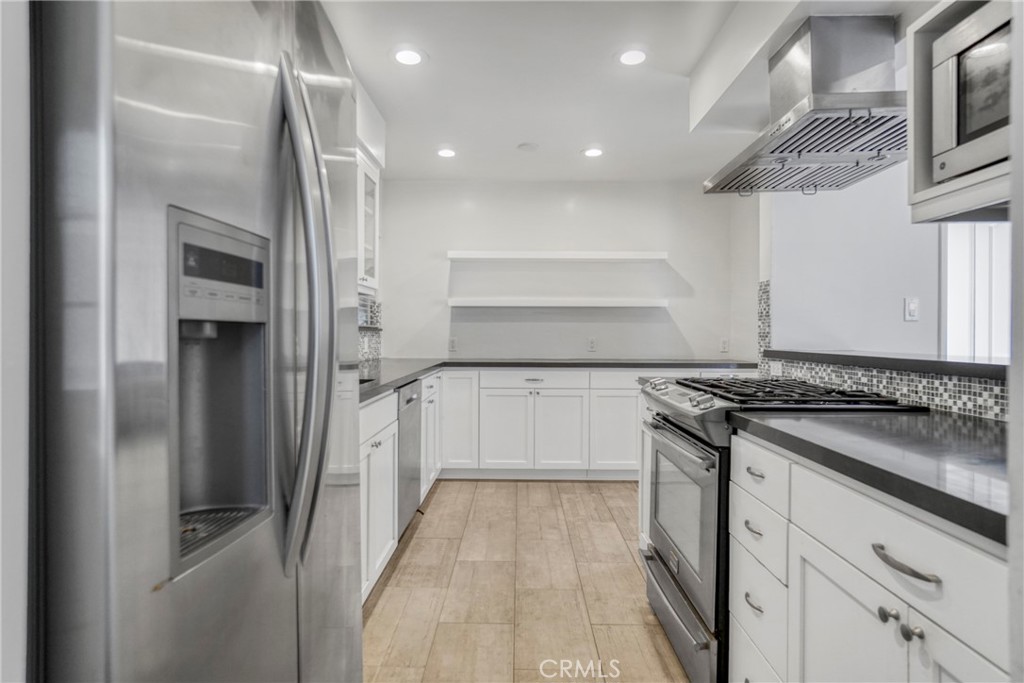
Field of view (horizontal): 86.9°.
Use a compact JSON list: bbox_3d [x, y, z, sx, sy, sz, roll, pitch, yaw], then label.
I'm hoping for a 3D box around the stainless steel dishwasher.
[{"bbox_3d":[-0.850,0.609,2.962,0.600,0.775,0.600,0,1,1],"label":"stainless steel dishwasher"}]

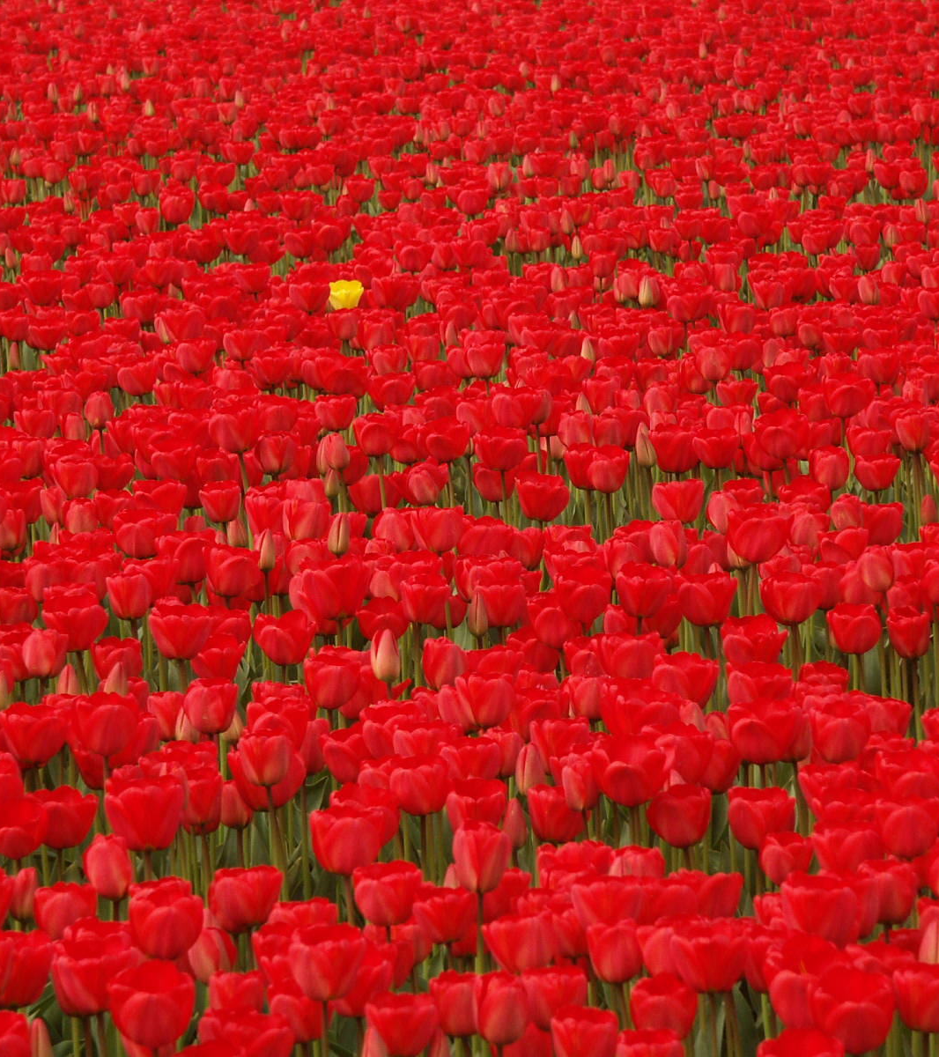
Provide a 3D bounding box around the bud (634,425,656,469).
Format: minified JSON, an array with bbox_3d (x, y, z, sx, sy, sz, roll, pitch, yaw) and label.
[{"bbox_3d":[0.246,-0.114,11.321,0.028,0.061,0.028,-10,6,0],"label":"bud"}]

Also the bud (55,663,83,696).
[{"bbox_3d":[-0.447,0.179,9.030,0.028,0.057,0.028,0,6,0],"label":"bud"}]

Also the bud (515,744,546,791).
[{"bbox_3d":[0.067,0.259,8.737,0.033,0.055,0.033,7,6,0],"label":"bud"}]

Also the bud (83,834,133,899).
[{"bbox_3d":[-0.351,0.330,7.893,0.048,0.065,0.048,-6,6,0],"label":"bud"}]

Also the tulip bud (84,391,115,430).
[{"bbox_3d":[-0.541,-0.172,11.864,0.043,0.055,0.043,0,6,0],"label":"tulip bud"}]

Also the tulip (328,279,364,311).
[{"bbox_3d":[-0.213,-0.401,13.967,0.061,0.053,0.061,0,6,0],"label":"tulip"}]

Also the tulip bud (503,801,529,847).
[{"bbox_3d":[0.046,0.290,7.957,0.024,0.049,0.024,0,6,0],"label":"tulip bud"}]

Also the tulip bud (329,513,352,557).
[{"bbox_3d":[-0.177,0.008,11.078,0.031,0.060,0.031,3,6,0],"label":"tulip bud"}]

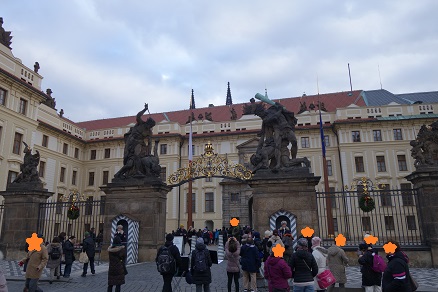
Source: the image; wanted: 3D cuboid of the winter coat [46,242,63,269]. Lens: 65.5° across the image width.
[{"bbox_3d":[-6.369,4.249,13.242,0.520,0.980,0.400,4,-14,-19],"label":"winter coat"}]

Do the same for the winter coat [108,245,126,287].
[{"bbox_3d":[-2.699,3.131,9.114,0.500,1.050,0.380,2,-14,-12],"label":"winter coat"}]

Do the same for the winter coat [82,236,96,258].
[{"bbox_3d":[-5.257,4.152,13.936,0.520,0.860,0.380,7,-15,-29],"label":"winter coat"}]

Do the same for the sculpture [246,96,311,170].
[{"bbox_3d":[3.347,-0.651,19.287,3.050,4.150,1.700,-4,-14,12],"label":"sculpture"}]

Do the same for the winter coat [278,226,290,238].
[{"bbox_3d":[3.159,4.429,16.690,0.560,0.850,0.360,-4,-14,12],"label":"winter coat"}]

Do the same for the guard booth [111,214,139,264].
[{"bbox_3d":[-5.165,5.057,18.574,1.220,2.600,0.800,-4,-14,12],"label":"guard booth"}]

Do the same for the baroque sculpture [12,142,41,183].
[{"bbox_3d":[-12.755,1.102,22.601,1.500,2.517,1.200,-4,-14,12],"label":"baroque sculpture"}]

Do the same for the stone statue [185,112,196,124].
[{"bbox_3d":[-5.106,-4.926,61.069,1.878,1.913,1.100,-4,-14,13],"label":"stone statue"}]

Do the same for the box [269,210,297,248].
[{"bbox_3d":[3.182,4.500,16.773,1.220,2.600,0.800,-4,-14,12],"label":"box"}]

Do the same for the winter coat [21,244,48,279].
[{"bbox_3d":[-5.646,3.428,10.378,0.580,0.980,0.600,9,-17,-37],"label":"winter coat"}]

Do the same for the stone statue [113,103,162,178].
[{"bbox_3d":[-4.946,-0.260,21.114,2.700,4.250,1.700,-4,-14,12],"label":"stone statue"}]

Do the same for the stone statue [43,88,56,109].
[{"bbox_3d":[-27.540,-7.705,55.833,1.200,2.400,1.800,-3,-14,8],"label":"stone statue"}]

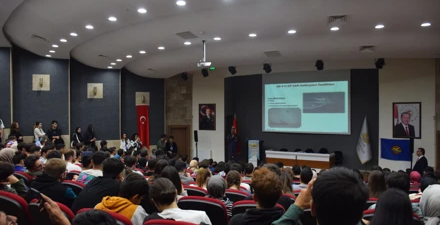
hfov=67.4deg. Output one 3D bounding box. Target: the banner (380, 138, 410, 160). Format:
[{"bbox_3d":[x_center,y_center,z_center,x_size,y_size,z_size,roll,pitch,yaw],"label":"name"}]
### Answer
[{"bbox_3d":[6.558,1.394,12.300,0.980,0.840,0.080,0,0,32],"label":"banner"}]

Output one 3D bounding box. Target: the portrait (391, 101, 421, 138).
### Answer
[{"bbox_3d":[7.221,0.327,12.705,0.980,1.380,0.050,0,0,25],"label":"portrait"}]

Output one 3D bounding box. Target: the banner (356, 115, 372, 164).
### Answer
[{"bbox_3d":[5.969,1.154,13.600,0.650,2.000,0.350,0,0,25],"label":"banner"}]

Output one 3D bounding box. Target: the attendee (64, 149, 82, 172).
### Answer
[{"bbox_3d":[-2.740,1.340,6.470,0.500,1.280,0.750,0,0,35],"label":"attendee"}]

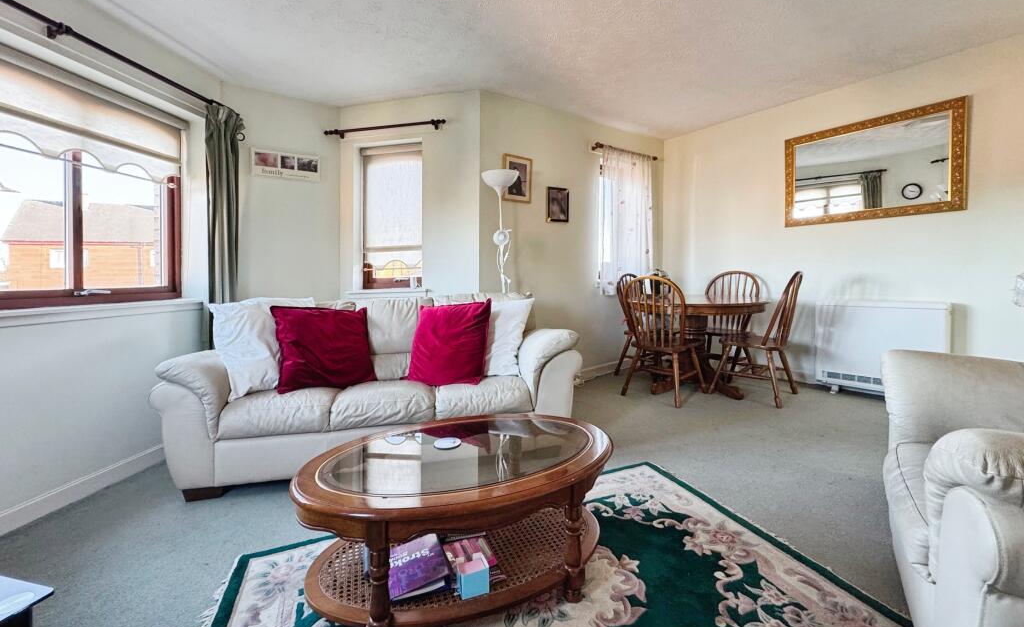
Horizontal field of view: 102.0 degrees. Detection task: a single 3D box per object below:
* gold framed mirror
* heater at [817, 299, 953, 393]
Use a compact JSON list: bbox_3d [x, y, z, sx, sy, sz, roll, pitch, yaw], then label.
[{"bbox_3d":[2.714,-1.097,3.182,0.035,0.761,1.069,-3,4,-38],"label":"gold framed mirror"},{"bbox_3d":[2.713,0.263,3.070,0.180,0.700,0.730,-3,4,-38],"label":"heater"}]

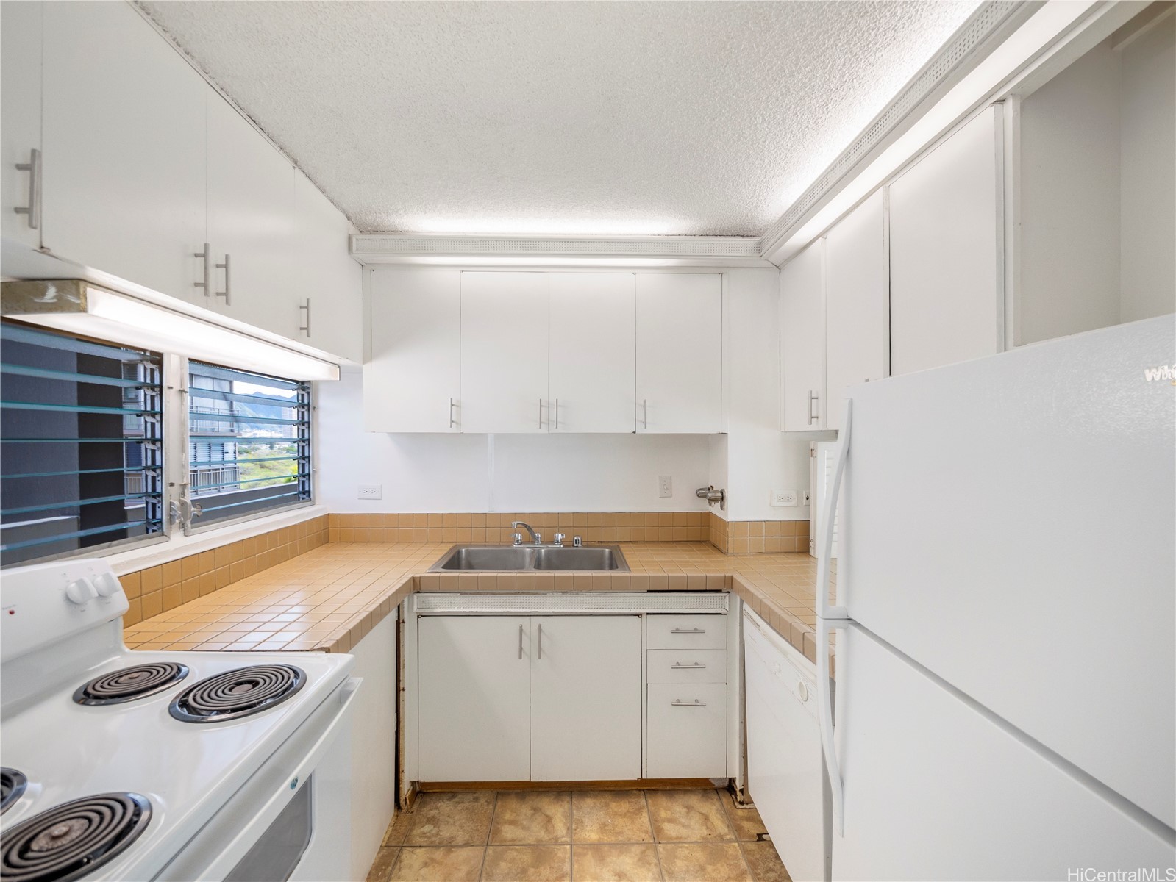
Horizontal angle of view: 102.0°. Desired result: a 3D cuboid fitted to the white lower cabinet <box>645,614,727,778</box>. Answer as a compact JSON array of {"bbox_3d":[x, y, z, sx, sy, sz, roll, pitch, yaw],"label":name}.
[{"bbox_3d":[0.398,1.056,2.240,0.337,0.677,0.540,0,0,-2],"label":"white lower cabinet"}]

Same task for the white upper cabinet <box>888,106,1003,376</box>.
[{"bbox_3d":[1.111,-0.450,1.341,0.260,0.750,0.405,0,0,-2],"label":"white upper cabinet"}]

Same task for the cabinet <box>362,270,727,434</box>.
[{"bbox_3d":[-0.205,-0.436,2.441,1.764,0.795,0.270,0,0,-2],"label":"cabinet"}]

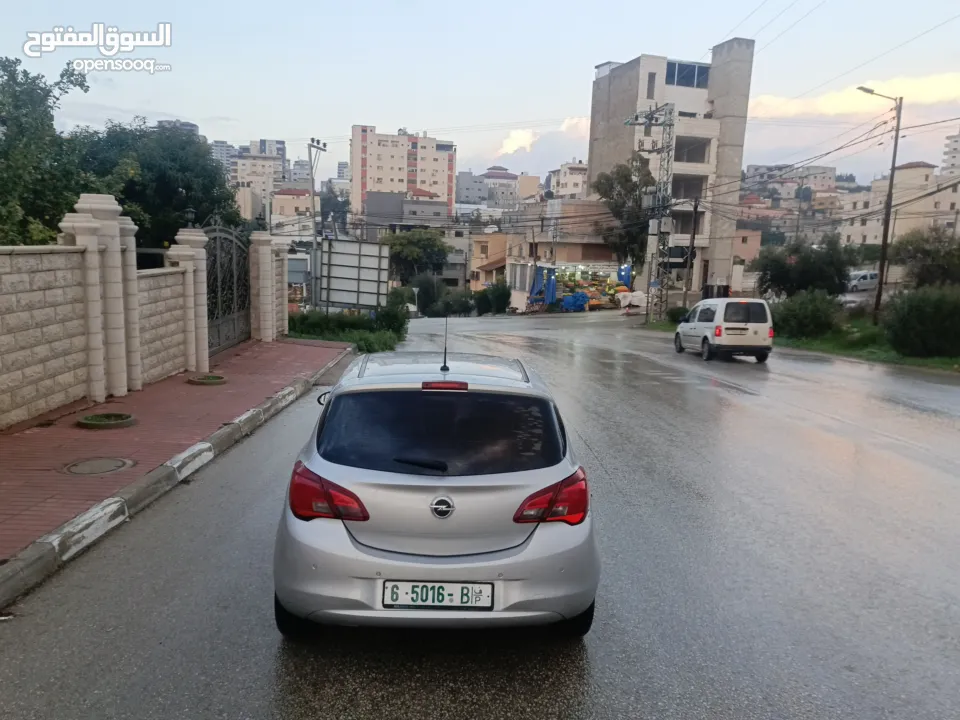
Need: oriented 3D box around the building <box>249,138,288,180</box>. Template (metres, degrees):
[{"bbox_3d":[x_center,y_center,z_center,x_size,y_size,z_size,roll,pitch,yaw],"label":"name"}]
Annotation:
[{"bbox_3d":[-128.186,-117.028,407.214,22.236,32.412,20.000,0,9,-12],"label":"building"}]

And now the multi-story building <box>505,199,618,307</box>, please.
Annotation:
[{"bbox_3d":[8.475,-11.273,70.421,11.914,10.742,11.000,3,9,3],"label":"multi-story building"}]

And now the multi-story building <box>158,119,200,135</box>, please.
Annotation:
[{"bbox_3d":[-148.986,-97.919,330.000,20.000,38.000,18.000,-2,10,-22],"label":"multi-story building"}]

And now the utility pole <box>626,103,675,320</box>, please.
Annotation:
[{"bbox_3d":[11.519,-10.015,45.500,3.400,14.500,1.700,2,9,0],"label":"utility pole"}]

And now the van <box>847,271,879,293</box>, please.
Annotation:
[{"bbox_3d":[33.363,-6.844,57.865,4.400,1.800,1.800,0,9,-15],"label":"van"}]

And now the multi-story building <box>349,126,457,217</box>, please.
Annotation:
[{"bbox_3d":[-21.999,-50.976,189.728,28.750,27.085,16.000,1,9,-10],"label":"multi-story building"}]

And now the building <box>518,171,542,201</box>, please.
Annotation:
[{"bbox_3d":[14.907,-52.868,205.428,6.611,8.714,11.000,2,9,0],"label":"building"}]

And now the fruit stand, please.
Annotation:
[{"bbox_3d":[8.515,-5.466,49.500,5.400,3.300,2.600,-1,10,-17],"label":"fruit stand"}]

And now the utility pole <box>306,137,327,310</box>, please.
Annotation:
[{"bbox_3d":[-8.966,-7.367,37.300,0.350,9.560,2.100,5,11,23],"label":"utility pole"}]

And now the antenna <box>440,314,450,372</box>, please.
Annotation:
[{"bbox_3d":[-0.189,-0.099,3.750,0.050,0.380,0.050,2,36,-1],"label":"antenna"}]

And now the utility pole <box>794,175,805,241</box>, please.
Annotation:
[{"bbox_3d":[38.024,-17.111,79.284,0.300,8.980,0.300,1,9,0],"label":"utility pole"}]

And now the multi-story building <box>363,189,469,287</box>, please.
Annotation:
[{"bbox_3d":[-9.845,-19.665,108.415,16.244,15.325,13.000,2,9,0],"label":"multi-story building"}]

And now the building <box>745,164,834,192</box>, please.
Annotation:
[{"bbox_3d":[120.744,-69.772,258.000,31.000,11.000,14.000,4,10,9],"label":"building"}]

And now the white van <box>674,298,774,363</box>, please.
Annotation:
[{"bbox_3d":[7.640,-1.030,21.400,1.800,1.830,4.420,1,6,1],"label":"white van"}]

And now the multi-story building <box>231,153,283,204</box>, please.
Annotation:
[{"bbox_3d":[-102.044,-81.025,306.757,23.438,25.690,18.000,0,9,-12],"label":"multi-story building"}]

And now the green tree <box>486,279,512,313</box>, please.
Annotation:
[{"bbox_3d":[1.469,-4.566,48.296,1.900,2.679,1.900,2,9,0],"label":"green tree"}]

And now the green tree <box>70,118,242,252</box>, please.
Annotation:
[{"bbox_3d":[-9.966,-4.131,20.517,5.200,6.353,5.200,2,9,0],"label":"green tree"}]

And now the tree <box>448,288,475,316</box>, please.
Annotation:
[{"bbox_3d":[-1.251,-3.887,45.000,1.800,1.950,1.800,2,10,0],"label":"tree"}]

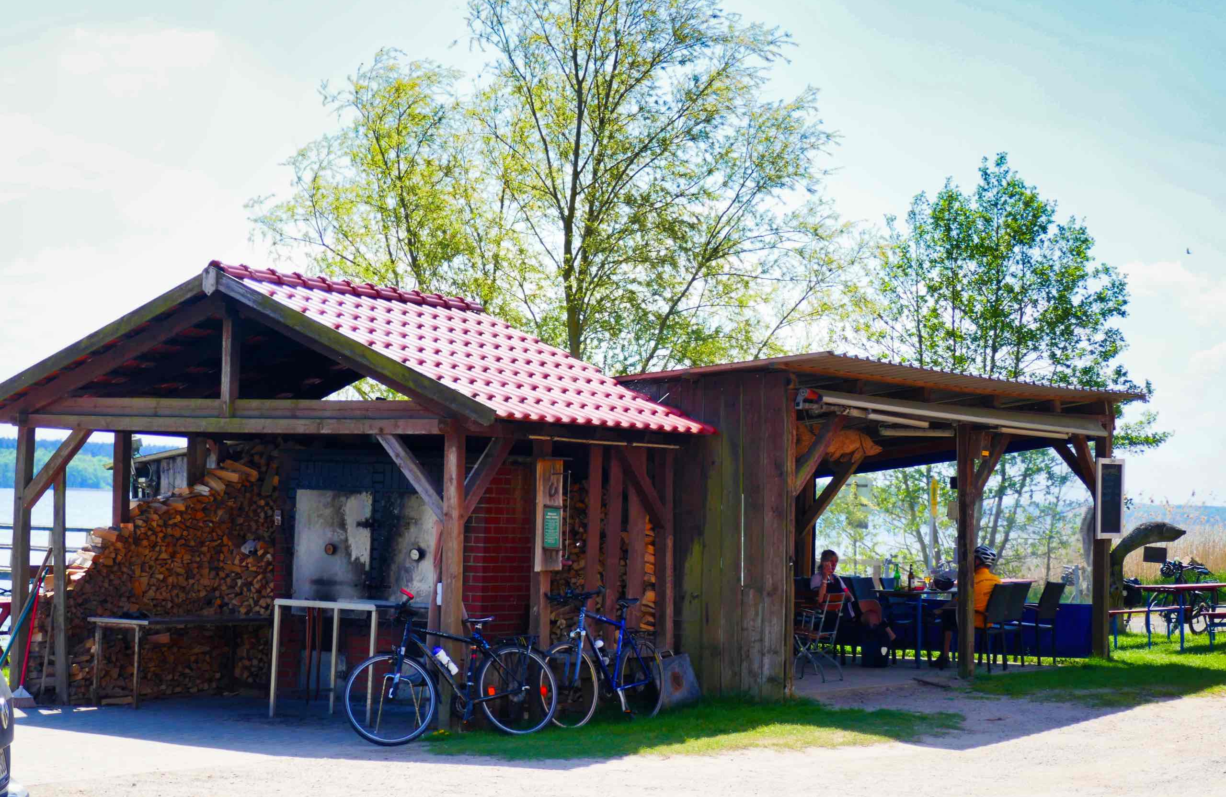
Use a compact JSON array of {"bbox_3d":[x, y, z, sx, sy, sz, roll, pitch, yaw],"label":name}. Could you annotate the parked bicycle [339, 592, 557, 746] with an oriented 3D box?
[{"bbox_3d":[-1.242,2.059,16.974,1.760,1.130,0.600,3,-3,-28],"label":"parked bicycle"}]

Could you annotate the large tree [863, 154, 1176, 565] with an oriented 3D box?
[{"bbox_3d":[6.559,-0.309,36.055,5.000,7.700,4.800,1,-3,0],"label":"large tree"}]

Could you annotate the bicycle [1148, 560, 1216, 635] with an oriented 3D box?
[{"bbox_3d":[7.790,2.737,30.267,1.750,1.070,0.600,4,-4,-44],"label":"bicycle"}]

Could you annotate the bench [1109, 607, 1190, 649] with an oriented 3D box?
[{"bbox_3d":[6.487,2.832,27.208,0.280,0.490,2.350,-1,-3,37],"label":"bench"}]

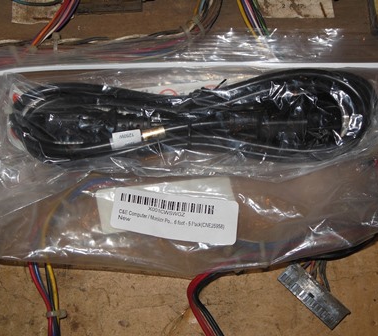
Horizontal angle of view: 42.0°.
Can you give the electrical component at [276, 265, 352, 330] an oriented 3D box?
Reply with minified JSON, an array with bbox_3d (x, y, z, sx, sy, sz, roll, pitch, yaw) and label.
[{"bbox_3d":[0.063,0.065,0.250,0.013,0.007,0.035,-42,72,-17],"label":"electrical component"}]

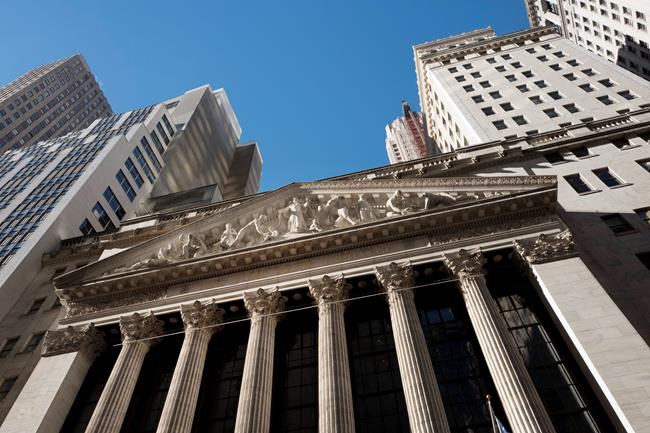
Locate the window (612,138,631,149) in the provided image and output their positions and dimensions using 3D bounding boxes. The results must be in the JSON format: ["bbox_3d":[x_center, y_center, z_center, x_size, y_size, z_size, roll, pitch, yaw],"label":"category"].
[{"bbox_3d":[22.290,-5.355,37.847,1.178,1.482,0.338,-12,-58,6],"label":"window"}]

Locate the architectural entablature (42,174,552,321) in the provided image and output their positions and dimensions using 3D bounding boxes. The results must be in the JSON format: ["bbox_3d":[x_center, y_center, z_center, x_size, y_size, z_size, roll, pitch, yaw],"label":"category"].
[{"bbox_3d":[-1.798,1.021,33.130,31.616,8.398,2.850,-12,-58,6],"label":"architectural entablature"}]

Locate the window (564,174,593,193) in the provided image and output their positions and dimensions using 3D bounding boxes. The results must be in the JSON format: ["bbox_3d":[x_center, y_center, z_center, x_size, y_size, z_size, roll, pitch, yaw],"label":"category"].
[{"bbox_3d":[17.572,-2.176,34.945,1.155,2.470,0.338,-12,-58,6],"label":"window"}]

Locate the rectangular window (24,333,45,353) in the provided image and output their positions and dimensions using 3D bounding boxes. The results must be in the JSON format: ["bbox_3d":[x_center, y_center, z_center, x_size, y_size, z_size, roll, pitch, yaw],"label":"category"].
[{"bbox_3d":[-19.933,8.680,34.643,1.197,1.805,0.338,-12,-58,6],"label":"rectangular window"}]

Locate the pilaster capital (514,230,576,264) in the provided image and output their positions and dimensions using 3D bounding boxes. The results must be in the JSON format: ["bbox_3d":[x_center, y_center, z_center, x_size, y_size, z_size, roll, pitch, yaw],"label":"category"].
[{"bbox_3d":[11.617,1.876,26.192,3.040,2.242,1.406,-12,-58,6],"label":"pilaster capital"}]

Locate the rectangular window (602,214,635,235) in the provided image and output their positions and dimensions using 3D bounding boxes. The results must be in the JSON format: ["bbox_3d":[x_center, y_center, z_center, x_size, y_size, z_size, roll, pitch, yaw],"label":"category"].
[{"bbox_3d":[17.702,0.546,30.588,1.148,1.881,0.338,-12,-58,6],"label":"rectangular window"}]

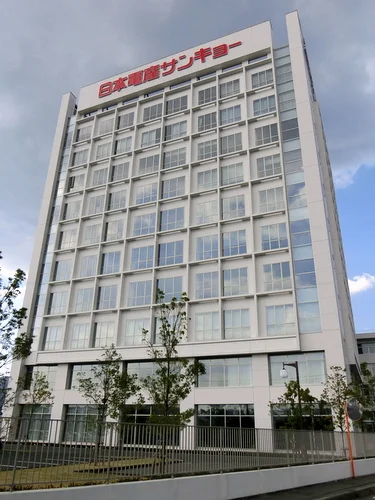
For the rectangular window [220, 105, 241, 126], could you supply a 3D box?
[{"bbox_3d":[5.145,-15.885,42.931,2.510,2.710,0.200,-9,-25,22],"label":"rectangular window"}]

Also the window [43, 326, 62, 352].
[{"bbox_3d":[-15.021,9.927,40.449,2.690,2.620,0.150,-8,-25,21],"label":"window"}]

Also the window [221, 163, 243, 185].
[{"bbox_3d":[4.937,-8.234,39.332,2.440,2.470,0.150,-8,-25,21],"label":"window"}]

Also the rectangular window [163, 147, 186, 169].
[{"bbox_3d":[-1.542,-11.039,43.964,3.030,2.690,0.200,-9,-25,22],"label":"rectangular window"}]

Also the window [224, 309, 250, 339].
[{"bbox_3d":[4.376,6.608,31.996,2.470,2.570,0.200,-8,-24,22],"label":"window"}]

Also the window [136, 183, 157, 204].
[{"bbox_3d":[-4.547,-6.544,41.469,2.903,2.528,0.150,-9,-25,22],"label":"window"}]

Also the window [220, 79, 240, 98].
[{"bbox_3d":[4.834,-18.957,42.421,2.409,2.528,0.150,-9,-25,22],"label":"window"}]

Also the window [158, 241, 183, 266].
[{"bbox_3d":[-1.725,0.455,37.463,2.960,2.670,0.200,-8,-24,22],"label":"window"}]

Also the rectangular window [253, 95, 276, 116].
[{"bbox_3d":[8.854,-16.407,41.417,2.500,2.630,0.200,-9,-25,22],"label":"rectangular window"}]

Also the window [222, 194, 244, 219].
[{"bbox_3d":[4.551,-4.283,36.241,2.409,2.528,0.150,-9,-25,22],"label":"window"}]

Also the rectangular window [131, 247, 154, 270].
[{"bbox_3d":[-4.687,0.734,38.403,2.903,2.528,0.150,-9,-25,22],"label":"rectangular window"}]

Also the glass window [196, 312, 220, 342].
[{"bbox_3d":[1.911,6.887,32.670,2.409,2.528,0.150,-9,-25,22],"label":"glass window"}]

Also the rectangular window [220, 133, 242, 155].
[{"bbox_3d":[4.692,-11.584,39.316,2.409,2.528,0.150,-9,-25,22],"label":"rectangular window"}]

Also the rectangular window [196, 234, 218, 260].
[{"bbox_3d":[2.135,-0.247,37.551,2.640,2.680,0.200,-9,-25,22],"label":"rectangular window"}]

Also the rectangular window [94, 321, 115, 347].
[{"bbox_3d":[-8.986,9.054,38.729,2.510,2.650,0.200,-9,-25,22],"label":"rectangular window"}]

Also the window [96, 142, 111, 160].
[{"bbox_3d":[-10.870,-12.789,47.355,2.430,2.510,0.200,-8,-24,22],"label":"window"}]

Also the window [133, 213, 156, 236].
[{"bbox_3d":[-4.850,-2.867,41.400,2.950,2.510,0.150,-8,-25,21],"label":"window"}]

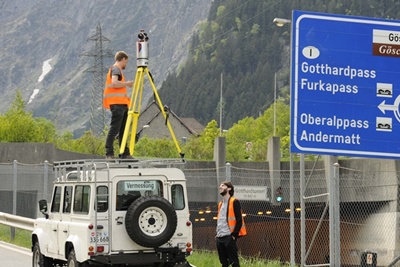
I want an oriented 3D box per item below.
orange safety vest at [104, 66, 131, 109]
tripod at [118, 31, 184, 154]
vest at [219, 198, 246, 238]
[{"bbox_3d":[-1.312,-0.740,18.450,0.370,0.690,0.460,0,-2,-15],"label":"orange safety vest"},{"bbox_3d":[-0.753,-0.604,18.300,0.970,2.040,1.050,-1,-2,10],"label":"tripod"},{"bbox_3d":[0.496,1.255,17.800,0.310,0.600,0.430,2,-3,-42],"label":"vest"}]

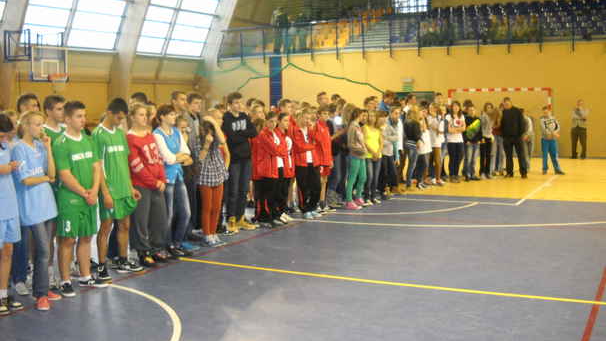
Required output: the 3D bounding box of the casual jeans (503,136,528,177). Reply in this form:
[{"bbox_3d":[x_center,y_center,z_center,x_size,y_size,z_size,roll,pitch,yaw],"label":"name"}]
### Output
[{"bbox_3d":[4.703,-0.348,14.728,0.490,0.970,0.340,4,7,42],"label":"casual jeans"}]

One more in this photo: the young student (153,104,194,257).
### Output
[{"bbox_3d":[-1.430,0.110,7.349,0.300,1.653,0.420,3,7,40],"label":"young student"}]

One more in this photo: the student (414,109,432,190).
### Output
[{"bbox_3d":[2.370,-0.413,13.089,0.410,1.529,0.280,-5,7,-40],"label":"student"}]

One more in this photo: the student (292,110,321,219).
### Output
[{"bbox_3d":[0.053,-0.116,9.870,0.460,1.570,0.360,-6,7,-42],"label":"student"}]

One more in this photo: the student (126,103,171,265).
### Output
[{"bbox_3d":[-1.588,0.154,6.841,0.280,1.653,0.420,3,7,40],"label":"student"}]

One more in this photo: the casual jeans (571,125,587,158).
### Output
[{"bbox_3d":[8.141,-0.842,19.665,0.460,0.980,0.280,1,5,20],"label":"casual jeans"}]

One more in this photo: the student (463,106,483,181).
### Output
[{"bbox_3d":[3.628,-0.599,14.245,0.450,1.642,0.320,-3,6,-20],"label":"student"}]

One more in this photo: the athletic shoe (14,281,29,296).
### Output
[{"bbox_3d":[-2.431,1.023,5.746,0.100,0.110,0.280,-5,7,-40],"label":"athletic shoe"}]

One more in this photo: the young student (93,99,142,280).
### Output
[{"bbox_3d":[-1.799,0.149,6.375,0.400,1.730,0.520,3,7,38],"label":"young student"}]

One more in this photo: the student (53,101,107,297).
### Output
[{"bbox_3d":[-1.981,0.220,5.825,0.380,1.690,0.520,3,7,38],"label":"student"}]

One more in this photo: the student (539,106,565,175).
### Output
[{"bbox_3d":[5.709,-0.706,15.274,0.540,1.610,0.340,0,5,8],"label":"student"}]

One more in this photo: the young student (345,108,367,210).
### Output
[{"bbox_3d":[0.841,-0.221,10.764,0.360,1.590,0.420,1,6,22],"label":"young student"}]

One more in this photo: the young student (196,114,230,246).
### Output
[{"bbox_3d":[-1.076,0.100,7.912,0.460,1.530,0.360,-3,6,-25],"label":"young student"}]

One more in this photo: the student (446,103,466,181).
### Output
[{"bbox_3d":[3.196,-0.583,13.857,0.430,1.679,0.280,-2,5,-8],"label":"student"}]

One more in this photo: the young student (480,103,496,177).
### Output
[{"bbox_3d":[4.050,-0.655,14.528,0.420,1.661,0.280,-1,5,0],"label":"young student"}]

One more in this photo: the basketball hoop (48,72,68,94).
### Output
[{"bbox_3d":[-6.196,-2.222,16.900,0.550,0.500,0.470,2,6,29],"label":"basketball hoop"}]

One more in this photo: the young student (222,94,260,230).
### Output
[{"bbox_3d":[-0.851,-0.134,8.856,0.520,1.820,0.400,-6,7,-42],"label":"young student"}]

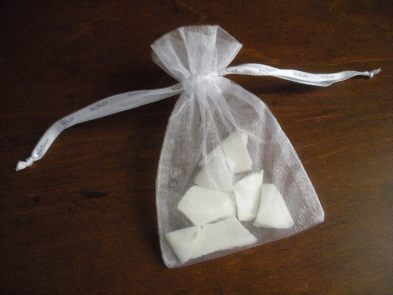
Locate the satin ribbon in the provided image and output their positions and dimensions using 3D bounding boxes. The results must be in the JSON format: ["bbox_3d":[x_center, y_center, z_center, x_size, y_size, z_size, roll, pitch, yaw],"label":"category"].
[{"bbox_3d":[0.004,-0.037,0.291,0.265,0.024,0.040,-16,64,-8],"label":"satin ribbon"}]

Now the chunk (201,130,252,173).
[{"bbox_3d":[0.018,0.005,0.274,0.033,0.016,0.029,-6,63,-3],"label":"chunk"}]

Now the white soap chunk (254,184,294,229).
[{"bbox_3d":[0.048,0.037,0.257,0.023,0.016,0.027,4,63,2],"label":"white soap chunk"}]

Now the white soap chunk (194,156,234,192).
[{"bbox_3d":[0.011,0.018,0.260,0.024,0.016,0.023,4,63,2],"label":"white soap chunk"}]

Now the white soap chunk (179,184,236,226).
[{"bbox_3d":[0.007,0.038,0.256,0.035,0.017,0.024,9,63,5],"label":"white soap chunk"}]

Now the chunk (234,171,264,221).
[{"bbox_3d":[0.035,0.031,0.260,0.019,0.017,0.030,-6,63,-3],"label":"chunk"}]

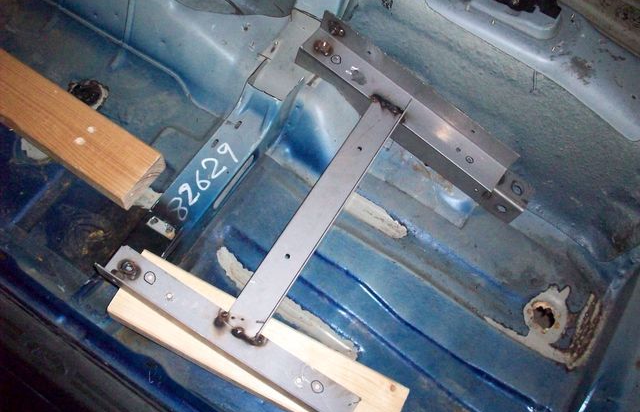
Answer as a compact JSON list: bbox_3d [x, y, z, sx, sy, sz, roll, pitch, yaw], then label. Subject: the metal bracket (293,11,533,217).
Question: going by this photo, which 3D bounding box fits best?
[{"bbox_3d":[0.168,-0.147,1.166,0.468,0.098,0.057,38,66,4],"label":"metal bracket"}]

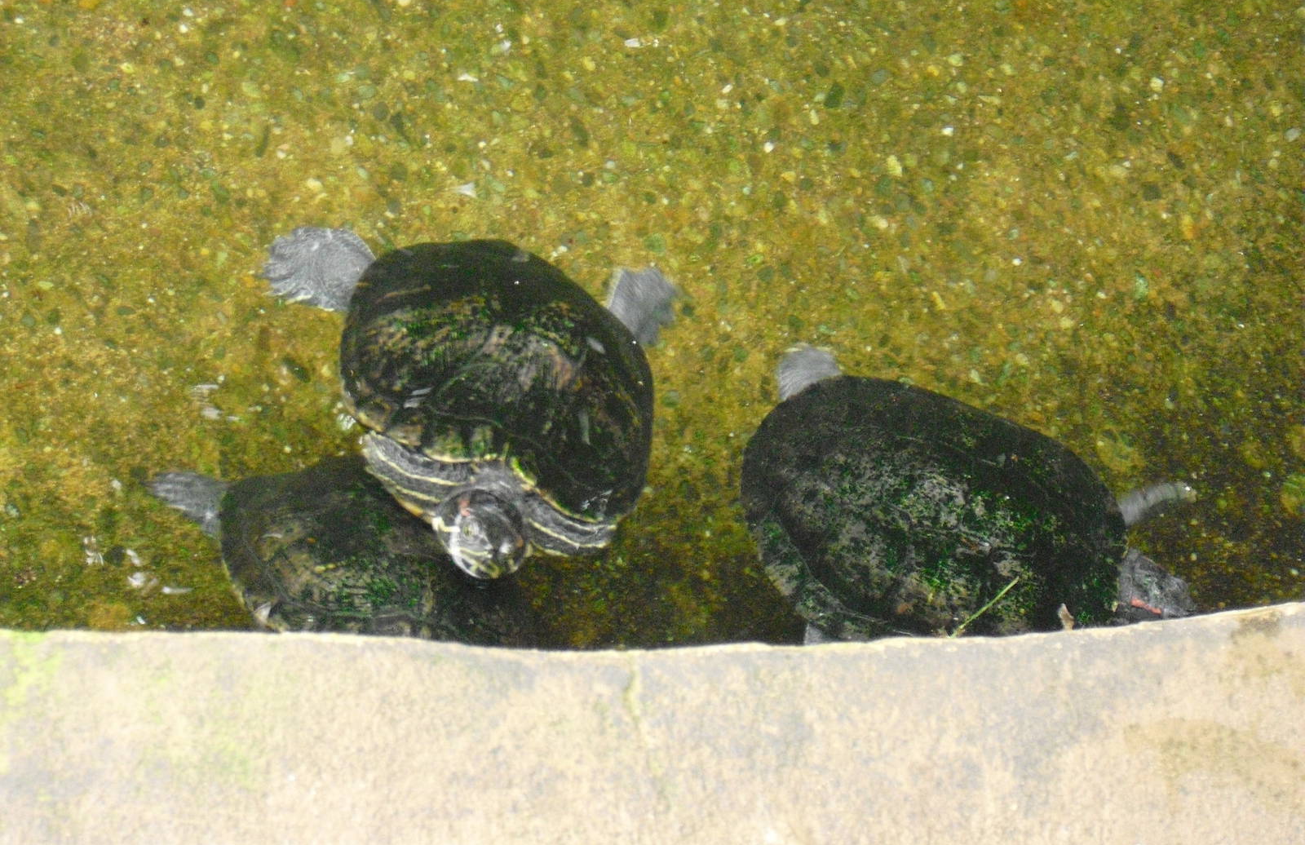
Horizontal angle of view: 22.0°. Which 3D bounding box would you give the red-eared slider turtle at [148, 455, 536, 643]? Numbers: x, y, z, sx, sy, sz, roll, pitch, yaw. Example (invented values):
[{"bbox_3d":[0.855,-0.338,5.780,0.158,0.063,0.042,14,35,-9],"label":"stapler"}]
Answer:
[{"bbox_3d":[-0.172,0.084,1.940,0.230,0.080,0.165,4,57,3],"label":"red-eared slider turtle"}]

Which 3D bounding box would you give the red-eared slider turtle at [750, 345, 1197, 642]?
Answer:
[{"bbox_3d":[0.183,0.067,1.950,0.275,0.095,0.190,14,58,9],"label":"red-eared slider turtle"}]

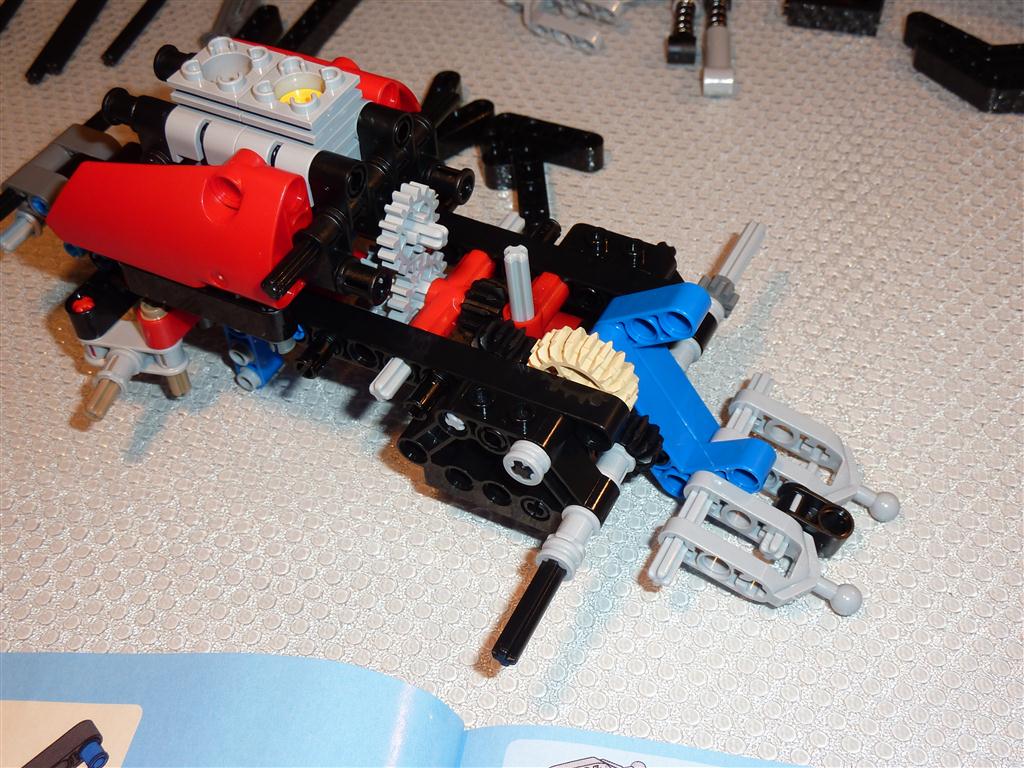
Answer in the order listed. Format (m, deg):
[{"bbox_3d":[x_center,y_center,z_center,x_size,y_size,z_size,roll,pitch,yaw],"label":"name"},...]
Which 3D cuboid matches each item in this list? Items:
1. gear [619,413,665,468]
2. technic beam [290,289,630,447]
[{"bbox_3d":[0.024,0.010,0.238,0.013,0.013,0.008,19,51,18],"label":"gear"},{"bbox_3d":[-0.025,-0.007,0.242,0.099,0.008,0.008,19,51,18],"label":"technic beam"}]

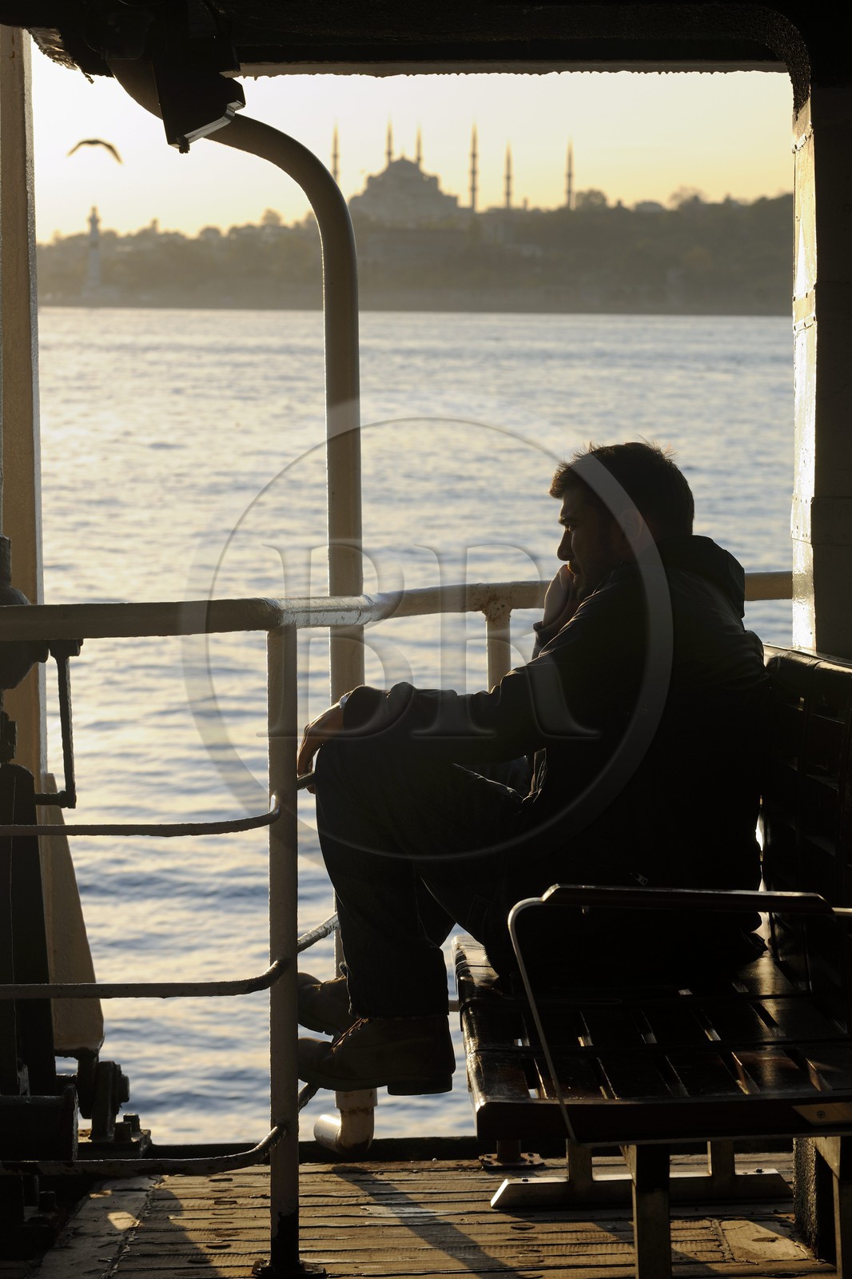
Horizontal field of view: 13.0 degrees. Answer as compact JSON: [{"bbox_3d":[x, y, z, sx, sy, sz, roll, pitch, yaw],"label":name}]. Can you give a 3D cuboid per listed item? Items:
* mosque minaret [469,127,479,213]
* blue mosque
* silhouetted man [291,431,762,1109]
[{"bbox_3d":[26.007,-254.663,2052.894,5.500,64.000,5.500,1,5,0],"label":"mosque minaret"},{"bbox_3d":[14.515,-257.462,2081.827,119.000,64.000,67.000,-2,6,-29],"label":"blue mosque"},{"bbox_3d":[0.170,0.207,6.100,0.750,1.030,0.540,1,5,6],"label":"silhouetted man"}]

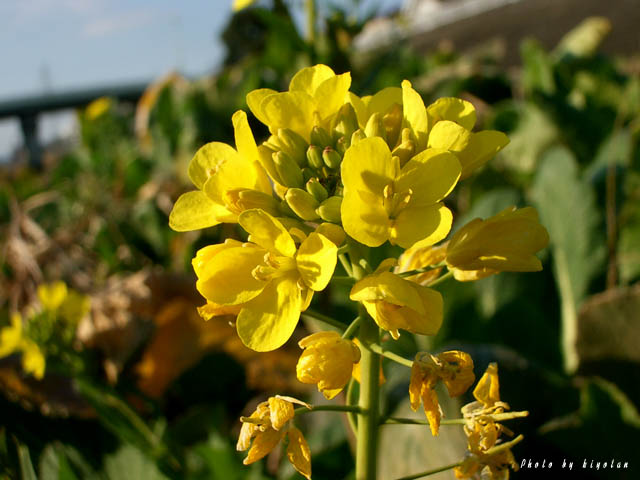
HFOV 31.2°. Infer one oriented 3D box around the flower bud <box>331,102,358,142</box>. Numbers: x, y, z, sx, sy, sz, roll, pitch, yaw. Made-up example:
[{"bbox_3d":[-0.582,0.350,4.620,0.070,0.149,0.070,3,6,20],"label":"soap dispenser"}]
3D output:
[{"bbox_3d":[0.004,-0.020,0.192,0.005,0.007,0.005,6,17,0],"label":"flower bud"}]

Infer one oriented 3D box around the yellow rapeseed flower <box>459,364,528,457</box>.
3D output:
[{"bbox_3d":[0.029,0.028,0.190,0.010,0.015,0.010,4,6,37],"label":"yellow rapeseed flower"}]

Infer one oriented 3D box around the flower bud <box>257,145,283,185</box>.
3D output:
[{"bbox_3d":[-0.008,-0.013,0.200,0.004,0.009,0.004,-33,25,0],"label":"flower bud"}]

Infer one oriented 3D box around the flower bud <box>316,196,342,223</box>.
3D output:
[{"bbox_3d":[0.002,-0.005,0.195,0.006,0.004,0.004,-13,0,-30],"label":"flower bud"}]

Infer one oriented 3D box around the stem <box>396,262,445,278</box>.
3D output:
[{"bbox_3d":[0.017,0.005,0.191,0.009,0.001,0.001,-16,0,6],"label":"stem"}]

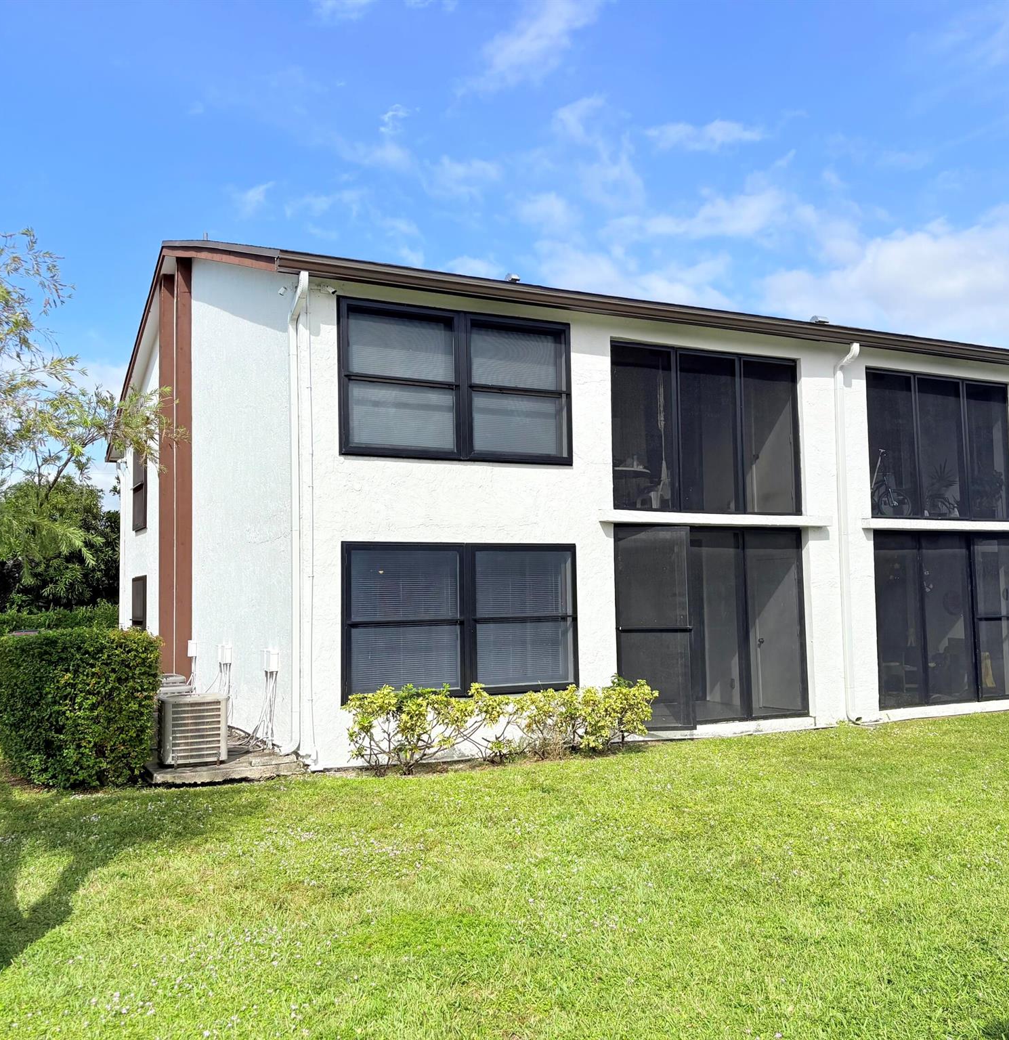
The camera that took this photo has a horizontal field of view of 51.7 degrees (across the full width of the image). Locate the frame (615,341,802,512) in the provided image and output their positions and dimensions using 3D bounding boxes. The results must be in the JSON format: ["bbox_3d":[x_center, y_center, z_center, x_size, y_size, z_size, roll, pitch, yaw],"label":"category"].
[{"bbox_3d":[2.602,-1.121,13.100,2.945,2.082,0.100,1,-5,-27],"label":"frame"}]

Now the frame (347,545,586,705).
[{"bbox_3d":[-0.417,1.084,11.262,2.798,1.670,0.120,1,-5,-27],"label":"frame"}]

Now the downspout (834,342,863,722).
[{"bbox_3d":[4.577,0.162,13.675,0.100,4.960,0.400,1,-5,-27],"label":"downspout"}]

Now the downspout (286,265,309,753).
[{"bbox_3d":[-2.072,-0.037,10.330,0.170,4.820,0.600,1,-5,-27],"label":"downspout"}]

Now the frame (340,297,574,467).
[{"bbox_3d":[-0.469,-1.478,11.463,2.798,1.670,0.120,1,-5,-27],"label":"frame"}]

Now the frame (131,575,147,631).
[{"bbox_3d":[-7.068,1.920,20.164,0.120,1.670,1.500,1,-5,-27],"label":"frame"}]

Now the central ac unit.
[{"bbox_3d":[-3.178,2.136,10.606,0.610,0.645,0.600,1,-5,-27],"label":"central ac unit"}]

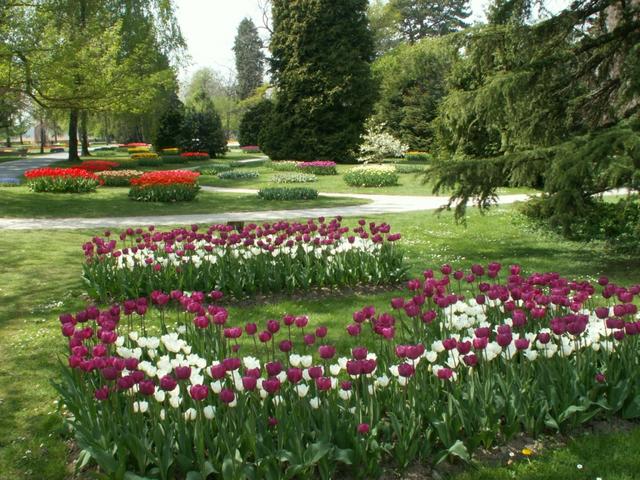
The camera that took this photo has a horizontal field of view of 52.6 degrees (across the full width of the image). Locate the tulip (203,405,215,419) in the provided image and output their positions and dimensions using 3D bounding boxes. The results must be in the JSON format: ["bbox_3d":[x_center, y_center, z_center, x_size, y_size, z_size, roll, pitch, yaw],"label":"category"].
[{"bbox_3d":[-0.493,0.758,2.863,0.054,0.062,0.054,0,9,0],"label":"tulip"}]

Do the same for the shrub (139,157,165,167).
[{"bbox_3d":[-8.068,-3.748,30.802,1.300,0.500,1.200,0,9,0],"label":"shrub"}]

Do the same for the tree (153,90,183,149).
[{"bbox_3d":[-10.494,-8.180,45.272,2.400,4.500,2.300,0,9,0],"label":"tree"}]

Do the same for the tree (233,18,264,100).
[{"bbox_3d":[-8.828,-19.406,79.900,4.300,15.300,4.200,0,9,0],"label":"tree"}]

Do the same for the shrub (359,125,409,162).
[{"bbox_3d":[2.914,-4.324,29.693,2.350,2.000,2.200,0,9,0],"label":"shrub"}]

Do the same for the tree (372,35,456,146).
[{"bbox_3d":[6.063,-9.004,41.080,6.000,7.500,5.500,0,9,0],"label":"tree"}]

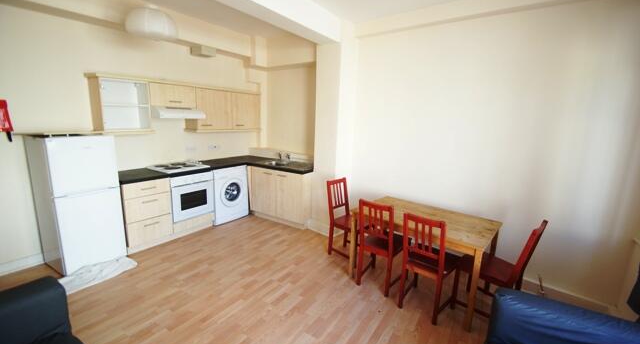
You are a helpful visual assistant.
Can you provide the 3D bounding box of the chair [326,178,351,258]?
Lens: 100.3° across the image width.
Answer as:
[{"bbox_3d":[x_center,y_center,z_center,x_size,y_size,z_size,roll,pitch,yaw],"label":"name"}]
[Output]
[{"bbox_3d":[0.362,0.574,3.169,0.490,0.900,0.420,12,14,43],"label":"chair"}]

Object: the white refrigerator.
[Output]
[{"bbox_3d":[-2.573,0.307,2.867,0.590,1.360,0.539,8,12,31],"label":"white refrigerator"}]

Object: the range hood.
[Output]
[{"bbox_3d":[-1.966,-0.792,3.580,0.520,0.140,0.606,8,12,31],"label":"range hood"}]

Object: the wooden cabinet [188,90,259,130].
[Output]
[{"bbox_3d":[-1.556,-0.986,4.403,0.319,0.590,1.259,8,12,31],"label":"wooden cabinet"}]

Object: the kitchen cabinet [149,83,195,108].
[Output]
[{"bbox_3d":[-2.045,-1.006,3.595,0.319,0.290,0.606,8,12,31],"label":"kitchen cabinet"}]

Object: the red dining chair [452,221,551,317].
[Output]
[{"bbox_3d":[1.440,0.781,2.211,0.420,0.900,0.490,-8,14,-42],"label":"red dining chair"}]

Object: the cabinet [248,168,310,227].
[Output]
[{"bbox_3d":[-0.548,0.343,4.391,1.140,0.860,0.600,8,12,31],"label":"cabinet"}]

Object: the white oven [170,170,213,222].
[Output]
[{"bbox_3d":[-1.935,0.295,3.757,0.570,0.620,0.616,8,12,31],"label":"white oven"}]

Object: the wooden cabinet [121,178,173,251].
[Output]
[{"bbox_3d":[-2.247,0.472,3.312,0.584,0.815,0.509,8,12,31],"label":"wooden cabinet"}]

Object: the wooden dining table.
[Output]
[{"bbox_3d":[0.985,0.782,2.624,1.170,0.724,0.745,11,14,41],"label":"wooden dining table"}]

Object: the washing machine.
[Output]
[{"bbox_3d":[-1.615,0.329,4.307,0.574,0.855,0.625,8,12,31],"label":"washing machine"}]

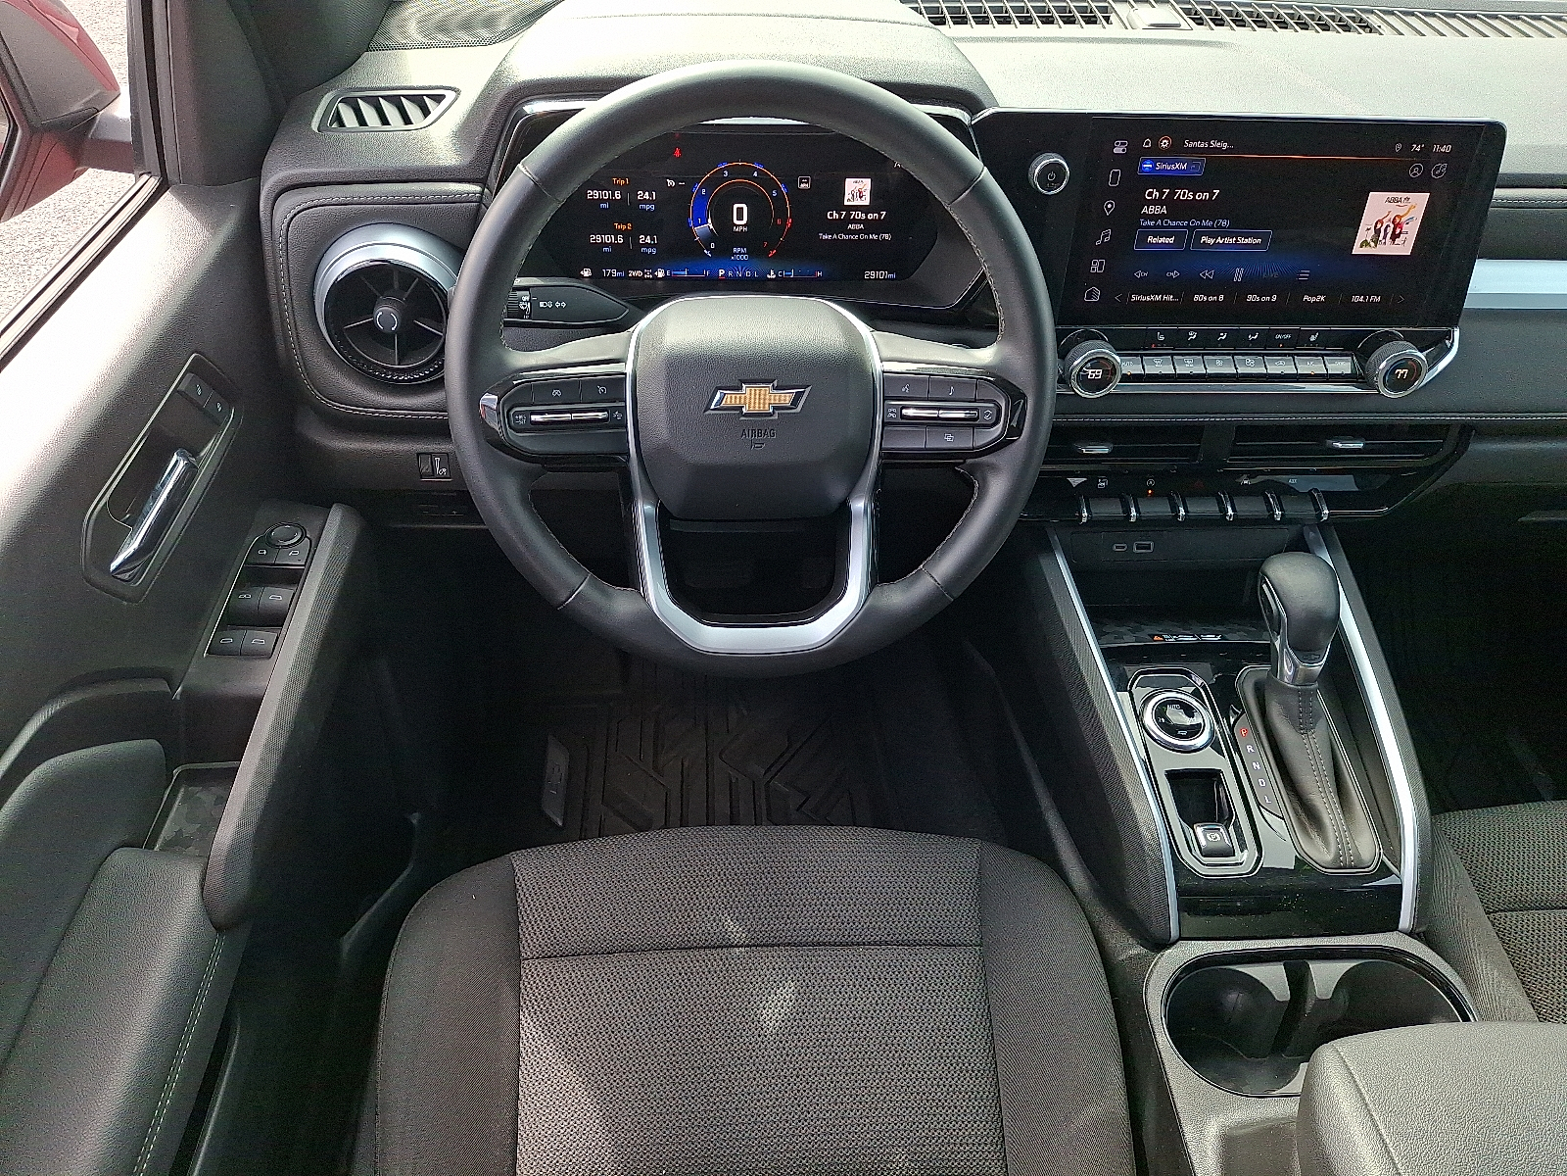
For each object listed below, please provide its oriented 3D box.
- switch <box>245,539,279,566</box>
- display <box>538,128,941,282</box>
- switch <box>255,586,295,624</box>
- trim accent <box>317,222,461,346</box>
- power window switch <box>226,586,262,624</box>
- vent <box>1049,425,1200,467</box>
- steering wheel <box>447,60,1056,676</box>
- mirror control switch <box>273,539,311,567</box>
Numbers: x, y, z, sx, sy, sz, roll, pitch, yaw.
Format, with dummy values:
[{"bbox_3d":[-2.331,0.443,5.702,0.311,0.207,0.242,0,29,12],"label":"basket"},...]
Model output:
[{"bbox_3d":[-0.403,-0.028,0.876,0.024,0.010,0.027,-1,41,-5],"label":"switch"},{"bbox_3d":[-0.030,-0.262,0.778,0.274,0.103,0.020,-1,34,-5],"label":"display"},{"bbox_3d":[-0.371,0.012,0.828,0.021,0.012,0.030,-1,41,-5],"label":"switch"},{"bbox_3d":[-0.265,-0.201,0.768,0.104,0.082,0.036,-1,37,-5],"label":"trim accent"},{"bbox_3d":[-0.395,0.012,0.830,0.021,0.012,0.030,-1,41,-5],"label":"power window switch"},{"bbox_3d":[0.255,-0.112,0.885,0.145,0.038,0.028,-1,35,-5],"label":"vent"},{"bbox_3d":[-0.018,-0.123,0.703,0.370,0.370,0.085,-1,19,-5],"label":"steering wheel"},{"bbox_3d":[-0.379,-0.028,0.872,0.024,0.010,0.027,-1,41,-5],"label":"mirror control switch"}]

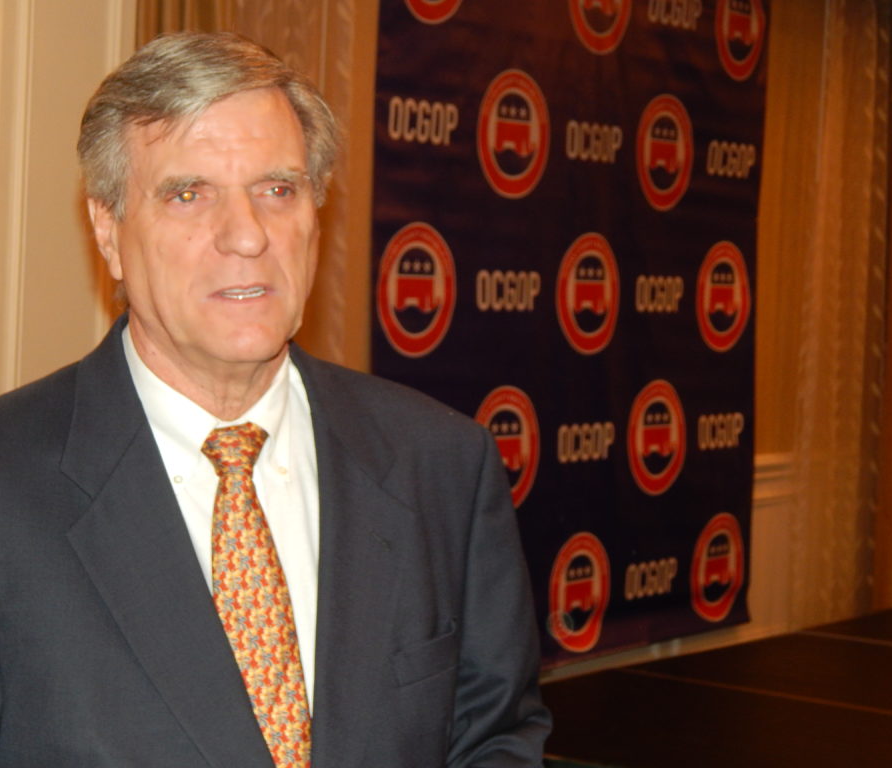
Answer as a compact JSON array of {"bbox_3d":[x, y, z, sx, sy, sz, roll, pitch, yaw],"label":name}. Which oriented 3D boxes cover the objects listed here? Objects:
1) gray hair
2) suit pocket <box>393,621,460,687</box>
[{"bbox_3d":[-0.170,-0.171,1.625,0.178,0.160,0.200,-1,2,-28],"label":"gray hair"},{"bbox_3d":[-0.015,0.197,1.630,0.014,0.036,0.080,3,2,35],"label":"suit pocket"}]

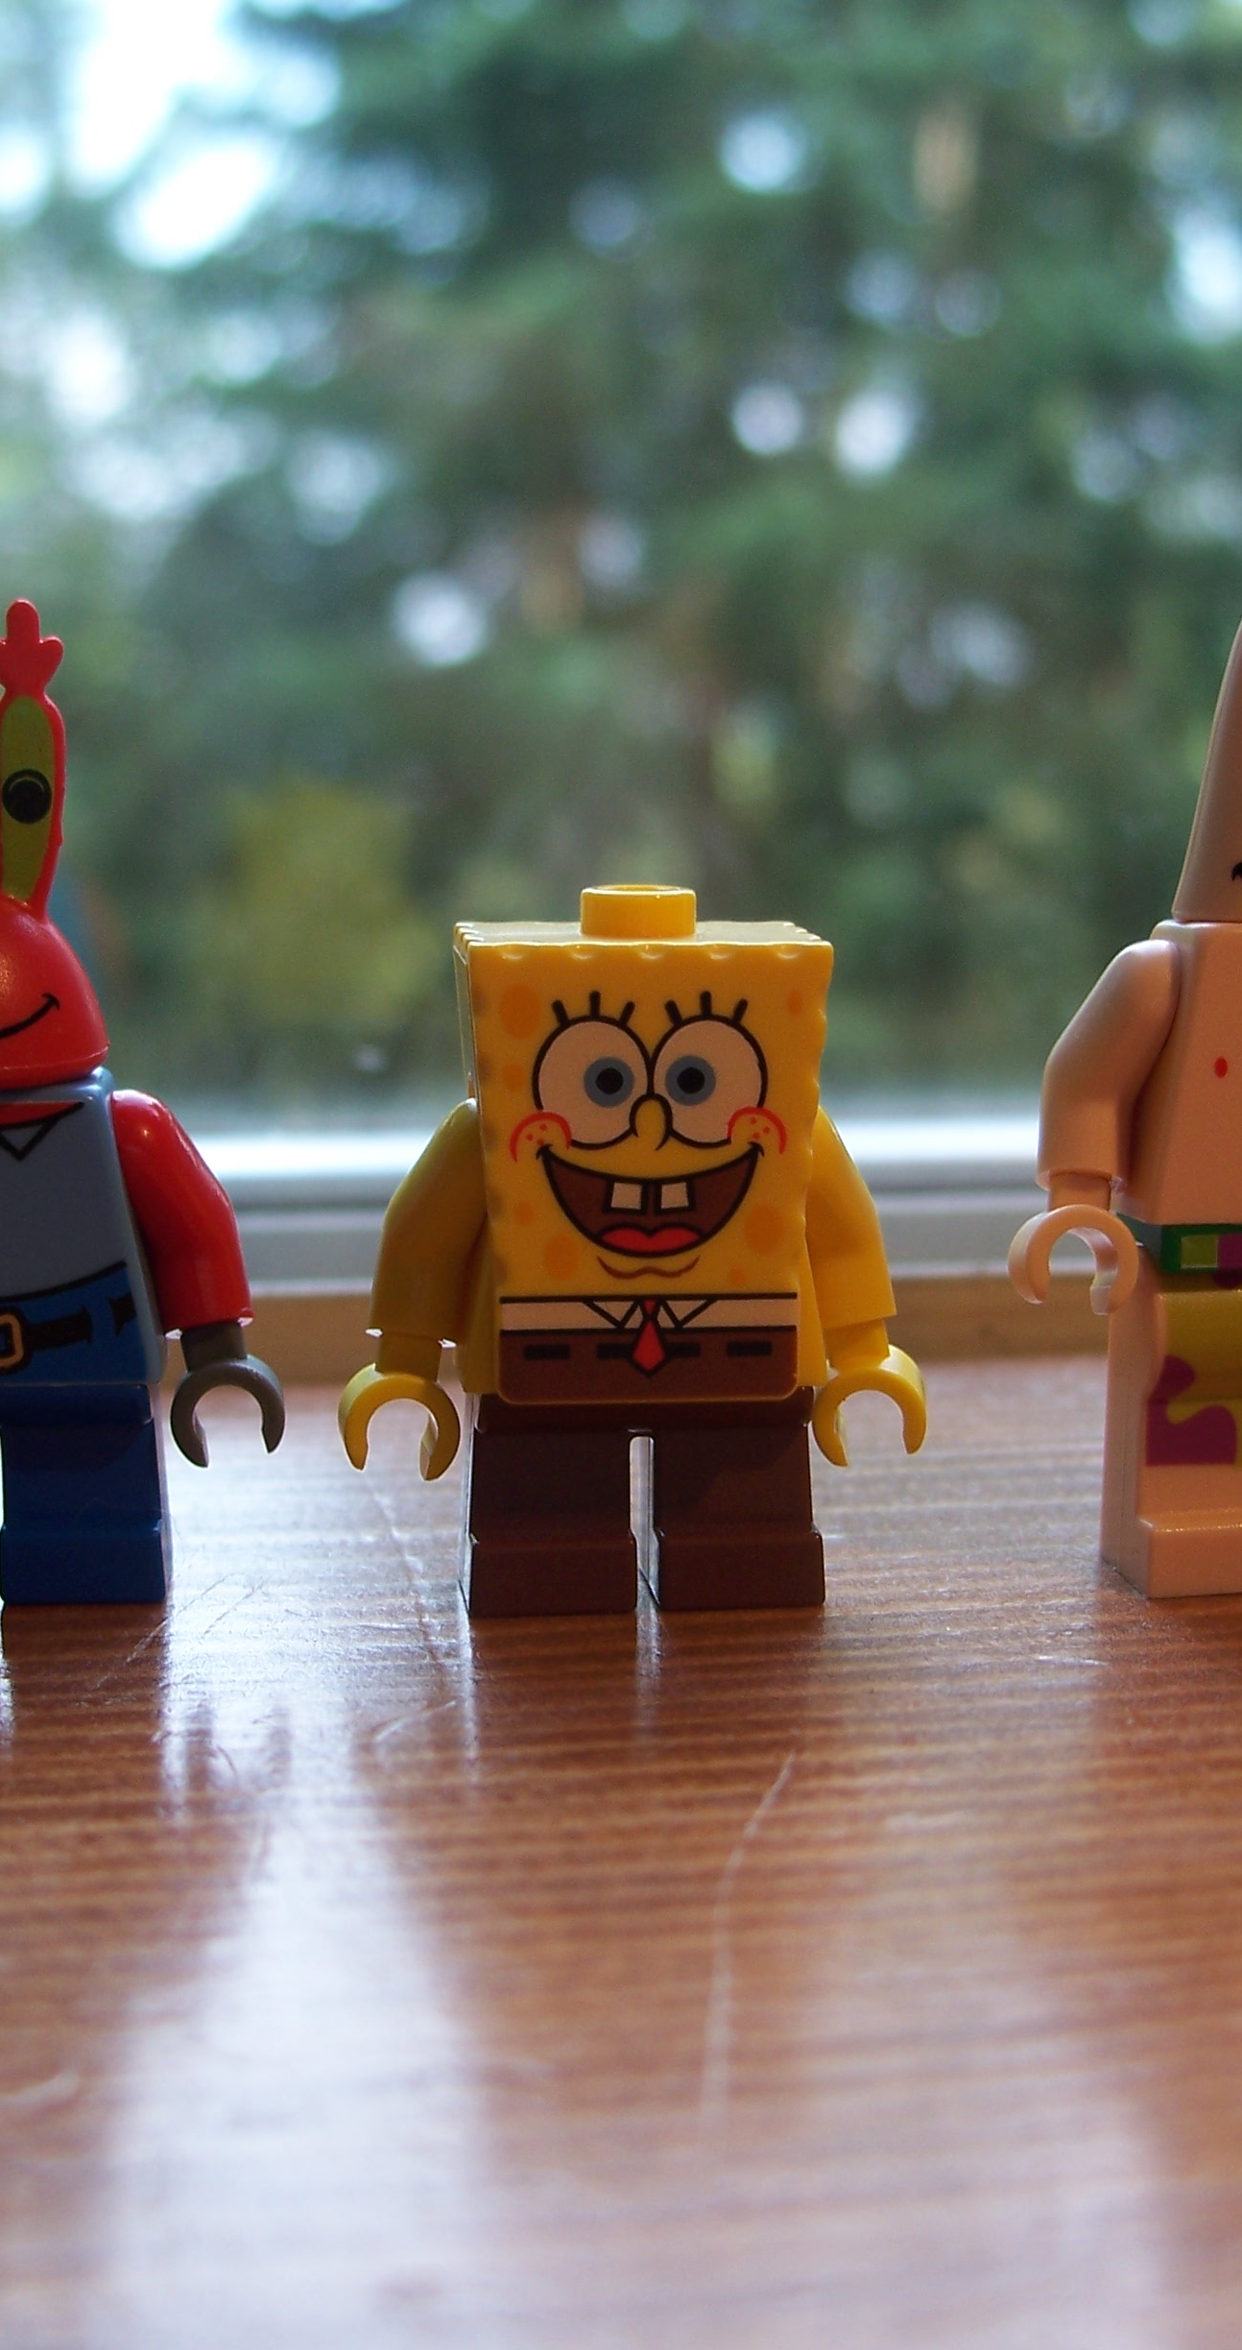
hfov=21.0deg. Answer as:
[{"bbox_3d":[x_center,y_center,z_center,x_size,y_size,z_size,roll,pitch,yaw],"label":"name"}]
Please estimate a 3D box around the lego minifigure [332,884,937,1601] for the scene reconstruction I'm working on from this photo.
[{"bbox_3d":[0.001,0.003,0.148,0.026,0.031,0.011,-1,8,-6],"label":"lego minifigure"}]

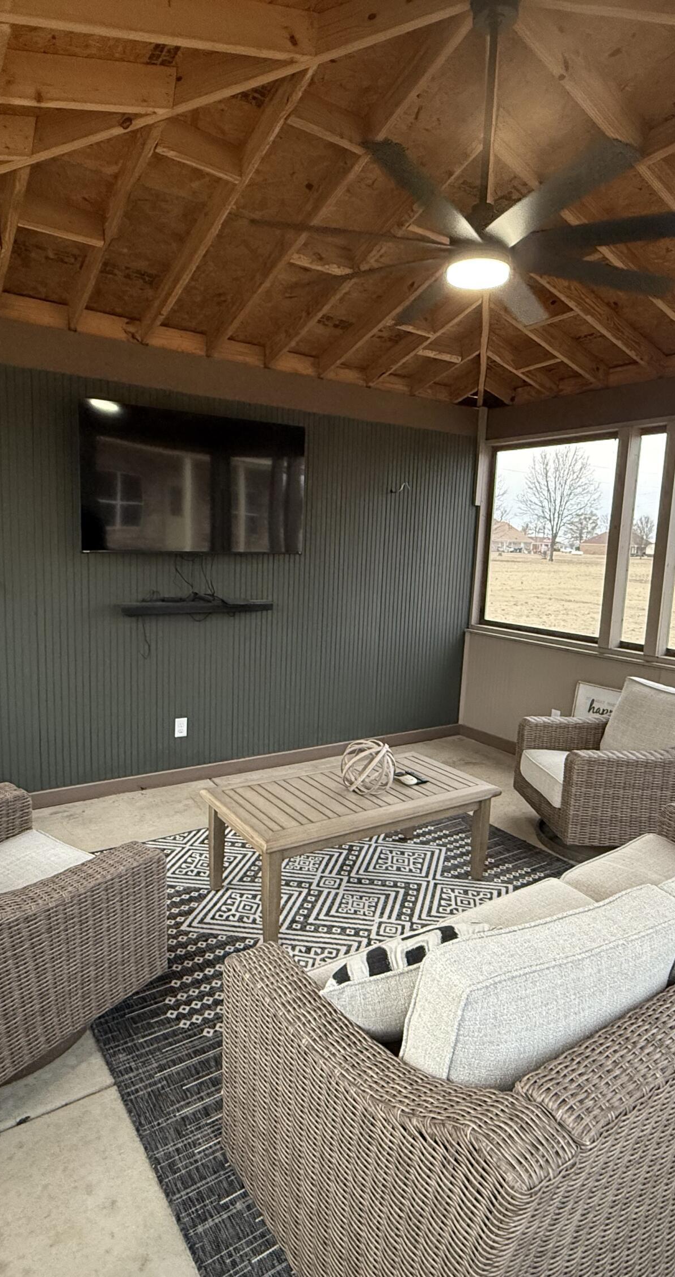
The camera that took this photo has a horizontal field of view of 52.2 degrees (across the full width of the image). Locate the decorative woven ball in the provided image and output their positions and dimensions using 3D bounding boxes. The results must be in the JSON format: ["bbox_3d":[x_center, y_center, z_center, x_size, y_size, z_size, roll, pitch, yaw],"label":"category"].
[{"bbox_3d":[0.140,0.589,3.161,0.265,0.265,0.265,2,8,0],"label":"decorative woven ball"}]

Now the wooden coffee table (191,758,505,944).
[{"bbox_3d":[0.072,0.941,3.272,1.260,0.468,0.650,-3,10,-33],"label":"wooden coffee table"}]

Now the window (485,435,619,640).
[{"bbox_3d":[1.558,-0.750,5.158,0.080,1.410,1.196,-3,10,-33],"label":"window"}]

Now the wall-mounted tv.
[{"bbox_3d":[-0.847,-0.949,4.279,1.450,0.840,0.060,-3,10,-33],"label":"wall-mounted tv"}]

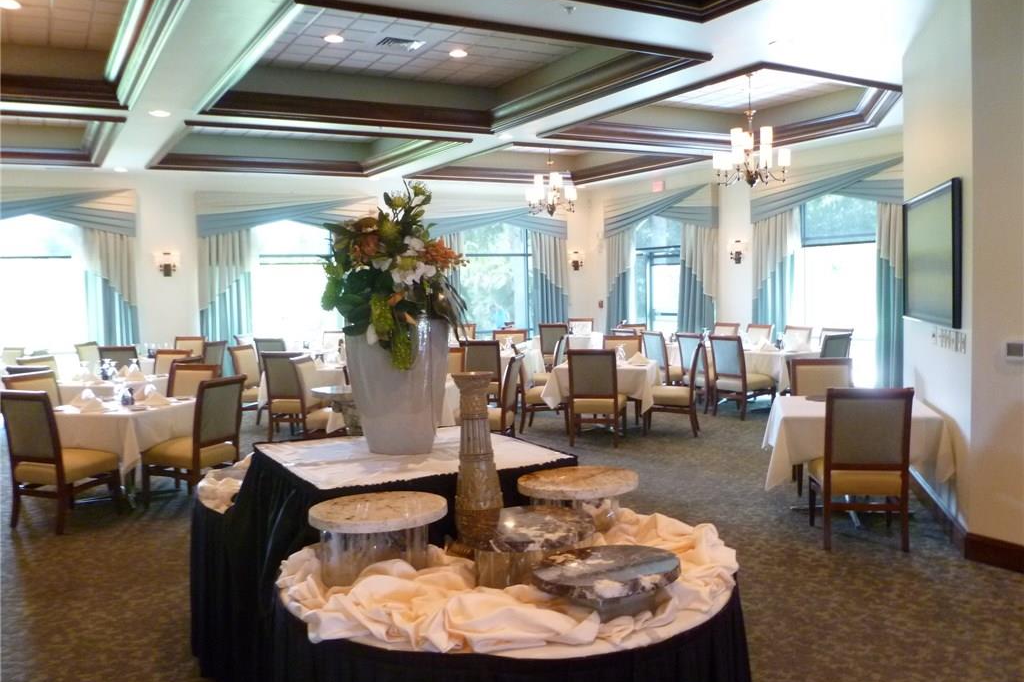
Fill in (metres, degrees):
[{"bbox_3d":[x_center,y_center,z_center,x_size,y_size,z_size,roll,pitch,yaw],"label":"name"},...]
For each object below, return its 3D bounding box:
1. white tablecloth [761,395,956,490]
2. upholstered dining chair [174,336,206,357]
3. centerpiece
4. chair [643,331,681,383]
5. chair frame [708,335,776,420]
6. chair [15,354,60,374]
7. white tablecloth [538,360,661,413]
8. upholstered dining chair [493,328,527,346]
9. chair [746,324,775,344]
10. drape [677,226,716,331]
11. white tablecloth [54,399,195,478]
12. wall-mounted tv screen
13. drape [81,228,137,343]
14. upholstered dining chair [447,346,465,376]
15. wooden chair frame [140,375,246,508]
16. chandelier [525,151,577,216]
[{"bbox_3d":[2.288,0.647,5.552,1.080,0.430,1.080,-1,4,13],"label":"white tablecloth"},{"bbox_3d":[-4.763,0.437,11.836,0.490,0.965,0.600,0,4,16],"label":"upholstered dining chair"},{"bbox_3d":[-0.481,-0.100,3.419,0.590,1.104,0.520,-2,4,-8],"label":"centerpiece"},{"bbox_3d":[2.049,0.377,10.556,0.600,0.980,0.520,-4,5,-29],"label":"chair"},{"bbox_3d":[2.746,0.408,9.830,0.580,0.965,0.490,-4,5,-33],"label":"chair frame"},{"bbox_3d":[-4.777,0.670,8.771,0.600,0.980,0.520,0,4,18],"label":"chair"},{"bbox_3d":[1.042,0.476,8.897,1.120,0.470,1.120,0,4,15],"label":"white tablecloth"},{"bbox_3d":[-0.068,0.349,11.458,0.490,0.965,0.600,-1,4,12],"label":"upholstered dining chair"},{"bbox_3d":[3.222,0.287,11.427,0.600,0.980,0.520,-4,5,-30],"label":"chair"},{"bbox_3d":[2.914,-0.575,12.940,0.180,2.480,0.850,-4,5,-29],"label":"drape"},{"bbox_3d":[-3.128,0.872,6.671,0.970,0.760,0.970,0,4,15],"label":"white tablecloth"},{"bbox_3d":[2.809,-0.568,5.624,0.070,0.860,1.600,0,4,16],"label":"wall-mounted tv screen"},{"bbox_3d":[-5.751,-0.333,11.995,0.760,2.560,0.160,-4,5,-28],"label":"drape"},{"bbox_3d":[-0.794,0.571,8.618,0.490,0.965,0.600,0,4,16],"label":"upholstered dining chair"},{"bbox_3d":[-2.452,0.769,6.450,0.585,0.960,0.495,0,4,22],"label":"wooden chair frame"},{"bbox_3d":[0.564,-2.395,12.165,0.780,1.080,0.780,-1,4,0],"label":"chandelier"}]

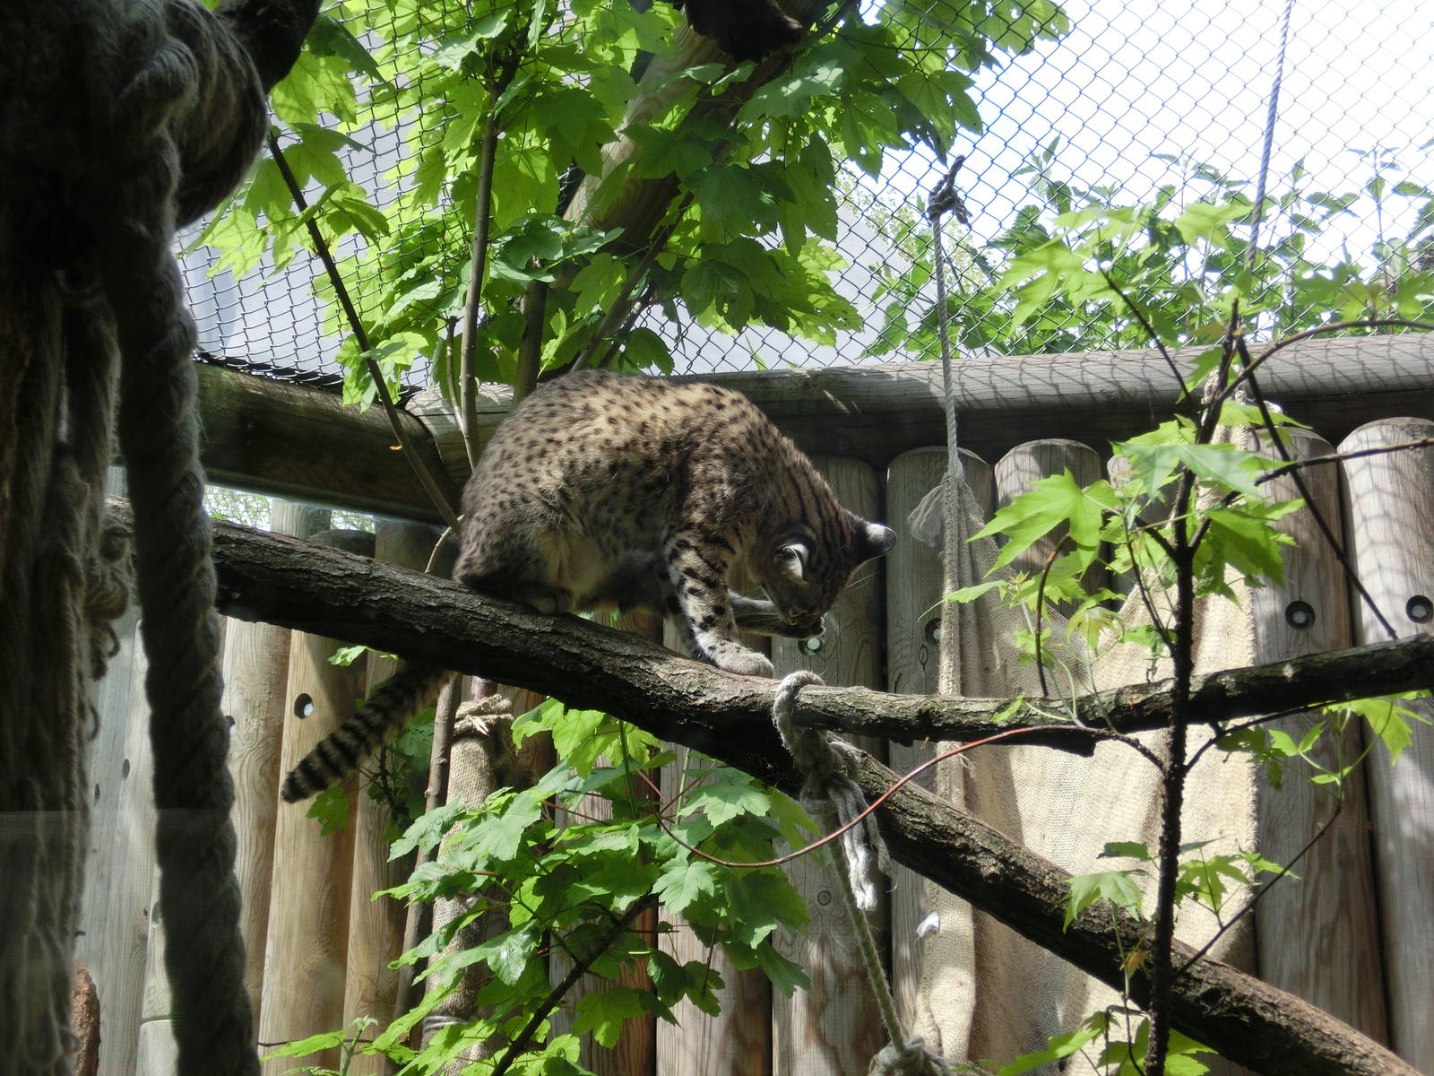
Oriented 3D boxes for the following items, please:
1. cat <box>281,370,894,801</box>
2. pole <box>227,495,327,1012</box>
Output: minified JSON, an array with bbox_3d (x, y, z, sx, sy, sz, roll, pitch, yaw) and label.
[{"bbox_3d":[-0.121,0.045,2.220,0.570,0.400,0.190,-1,-19,6],"label":"cat"},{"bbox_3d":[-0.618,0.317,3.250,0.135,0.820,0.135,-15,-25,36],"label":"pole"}]

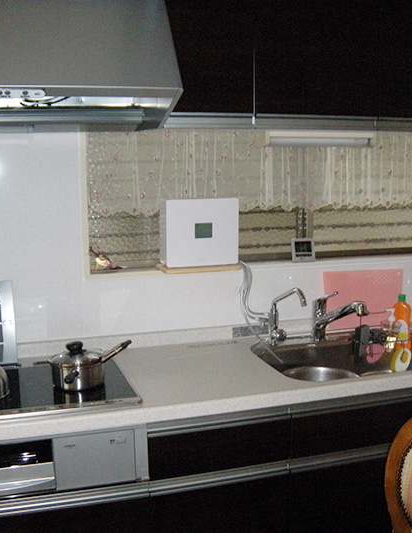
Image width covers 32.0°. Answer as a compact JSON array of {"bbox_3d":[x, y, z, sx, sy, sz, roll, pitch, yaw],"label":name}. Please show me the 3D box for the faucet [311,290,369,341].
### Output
[{"bbox_3d":[0.512,0.202,2.753,0.059,0.203,0.267,-7,10,-40],"label":"faucet"}]

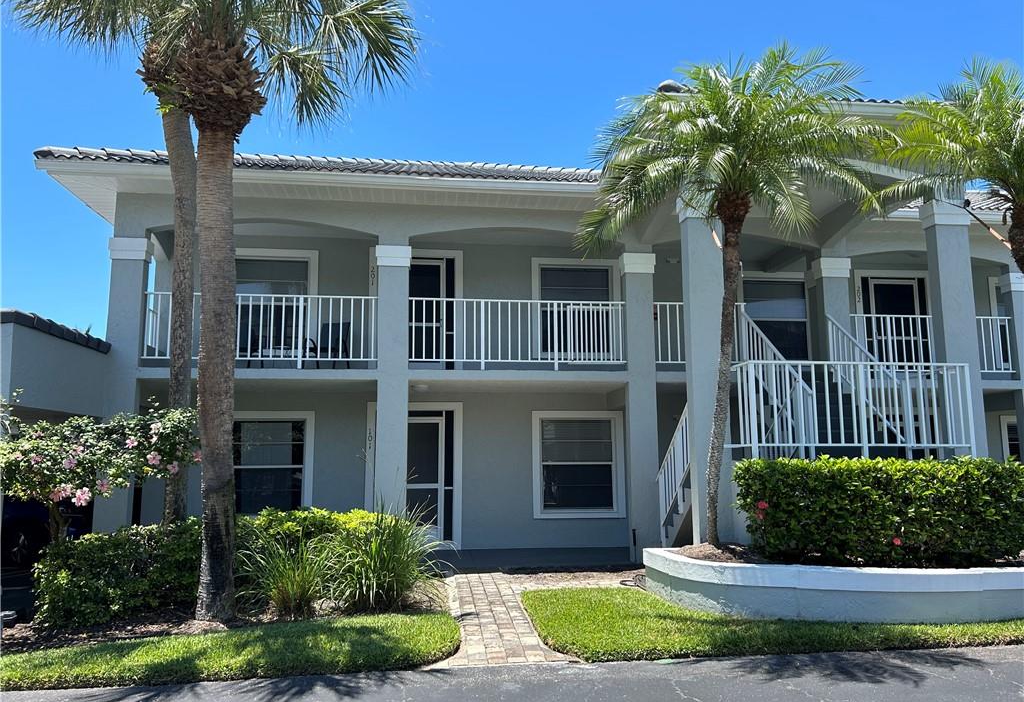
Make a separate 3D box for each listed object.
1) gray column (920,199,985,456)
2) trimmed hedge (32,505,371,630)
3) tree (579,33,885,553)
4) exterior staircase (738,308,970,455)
[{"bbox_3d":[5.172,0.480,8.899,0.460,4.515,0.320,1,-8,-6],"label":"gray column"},{"bbox_3d":[-3.090,2.294,8.352,3.200,0.930,1.000,3,-8,-21],"label":"trimmed hedge"},{"bbox_3d":[2.449,-0.651,8.400,3.200,5.450,2.950,1,-8,-6],"label":"tree"},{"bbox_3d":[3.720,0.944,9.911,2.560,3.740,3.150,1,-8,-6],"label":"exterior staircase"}]

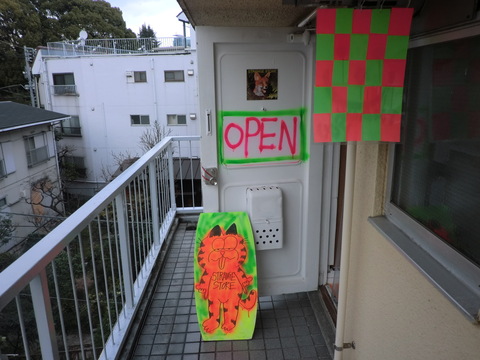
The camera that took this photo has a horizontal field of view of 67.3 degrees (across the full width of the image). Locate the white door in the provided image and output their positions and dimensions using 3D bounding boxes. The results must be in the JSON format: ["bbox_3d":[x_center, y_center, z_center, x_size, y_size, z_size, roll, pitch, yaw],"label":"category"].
[{"bbox_3d":[0.161,-0.045,2.510,0.864,1.891,0.060,-3,14,-9],"label":"white door"}]

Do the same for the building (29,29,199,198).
[{"bbox_3d":[-6.926,-5.552,28.636,13.000,9.100,9.000,1,14,6],"label":"building"}]

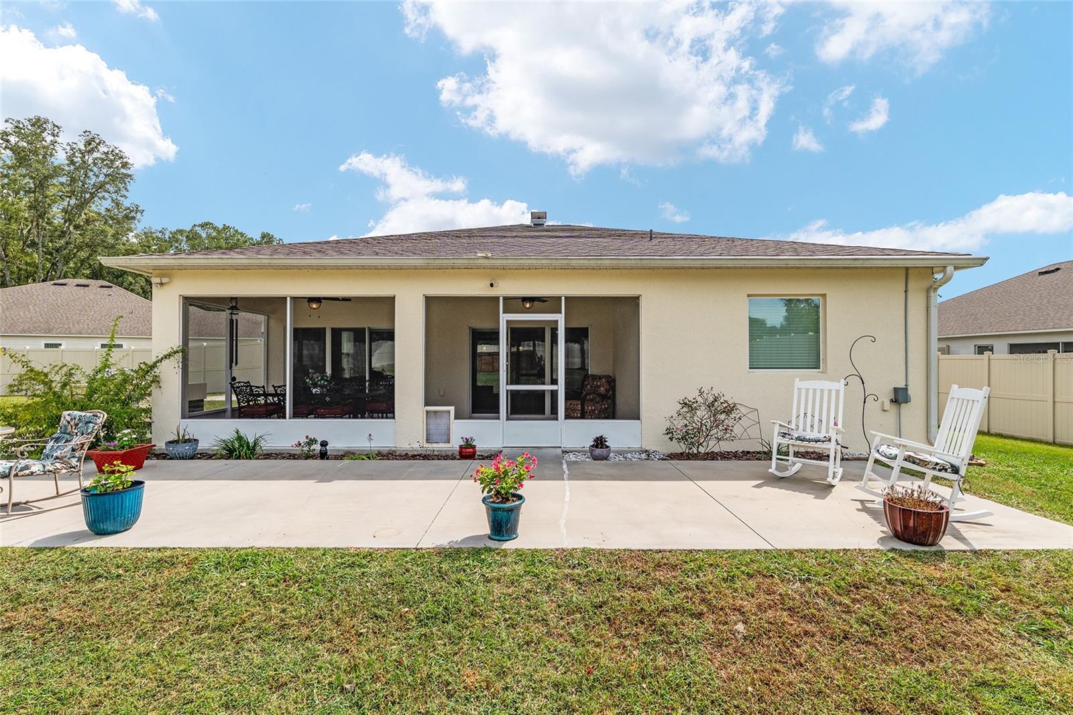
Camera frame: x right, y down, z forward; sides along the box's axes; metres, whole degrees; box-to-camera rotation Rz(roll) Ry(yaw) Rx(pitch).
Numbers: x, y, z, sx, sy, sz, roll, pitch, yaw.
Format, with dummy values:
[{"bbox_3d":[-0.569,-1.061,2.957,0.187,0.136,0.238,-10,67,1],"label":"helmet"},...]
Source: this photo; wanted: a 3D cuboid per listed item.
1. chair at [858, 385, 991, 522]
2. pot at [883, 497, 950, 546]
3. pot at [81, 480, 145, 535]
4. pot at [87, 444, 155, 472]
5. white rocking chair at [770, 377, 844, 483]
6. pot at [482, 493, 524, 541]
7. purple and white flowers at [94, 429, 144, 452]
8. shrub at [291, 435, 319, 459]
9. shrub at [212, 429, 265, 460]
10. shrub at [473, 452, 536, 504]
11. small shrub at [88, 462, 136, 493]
[{"bbox_3d":[3.504,0.837,4.360,0.890,1.165,0.650,0,0,17],"label":"chair"},{"bbox_3d":[2.968,1.277,3.724,0.405,0.285,0.405,0,0,0],"label":"pot"},{"bbox_3d":[-3.490,1.242,3.940,0.405,0.355,0.405,0,0,0],"label":"pot"},{"bbox_3d":[-5.220,1.275,6.010,0.470,0.290,0.470,0,0,0],"label":"pot"},{"bbox_3d":[3.148,0.837,5.484,0.890,1.165,0.650,0,0,-45],"label":"white rocking chair"},{"bbox_3d":[-0.261,1.275,3.818,0.344,0.290,0.344,0,0,0],"label":"pot"},{"bbox_3d":[-5.110,1.020,5.870,0.430,0.260,0.400,0,0,0],"label":"purple and white flowers"},{"bbox_3d":[-3.280,1.260,6.800,0.350,0.320,0.310,0,0,0],"label":"shrub"},{"bbox_3d":[-4.270,1.225,6.850,0.680,0.390,0.540,0,0,0],"label":"shrub"},{"bbox_3d":[-0.252,0.950,3.820,0.500,0.390,0.430,0,0,0],"label":"shrub"},{"bbox_3d":[-3.500,0.972,3.930,0.300,0.235,0.290,0,0,0],"label":"small shrub"}]

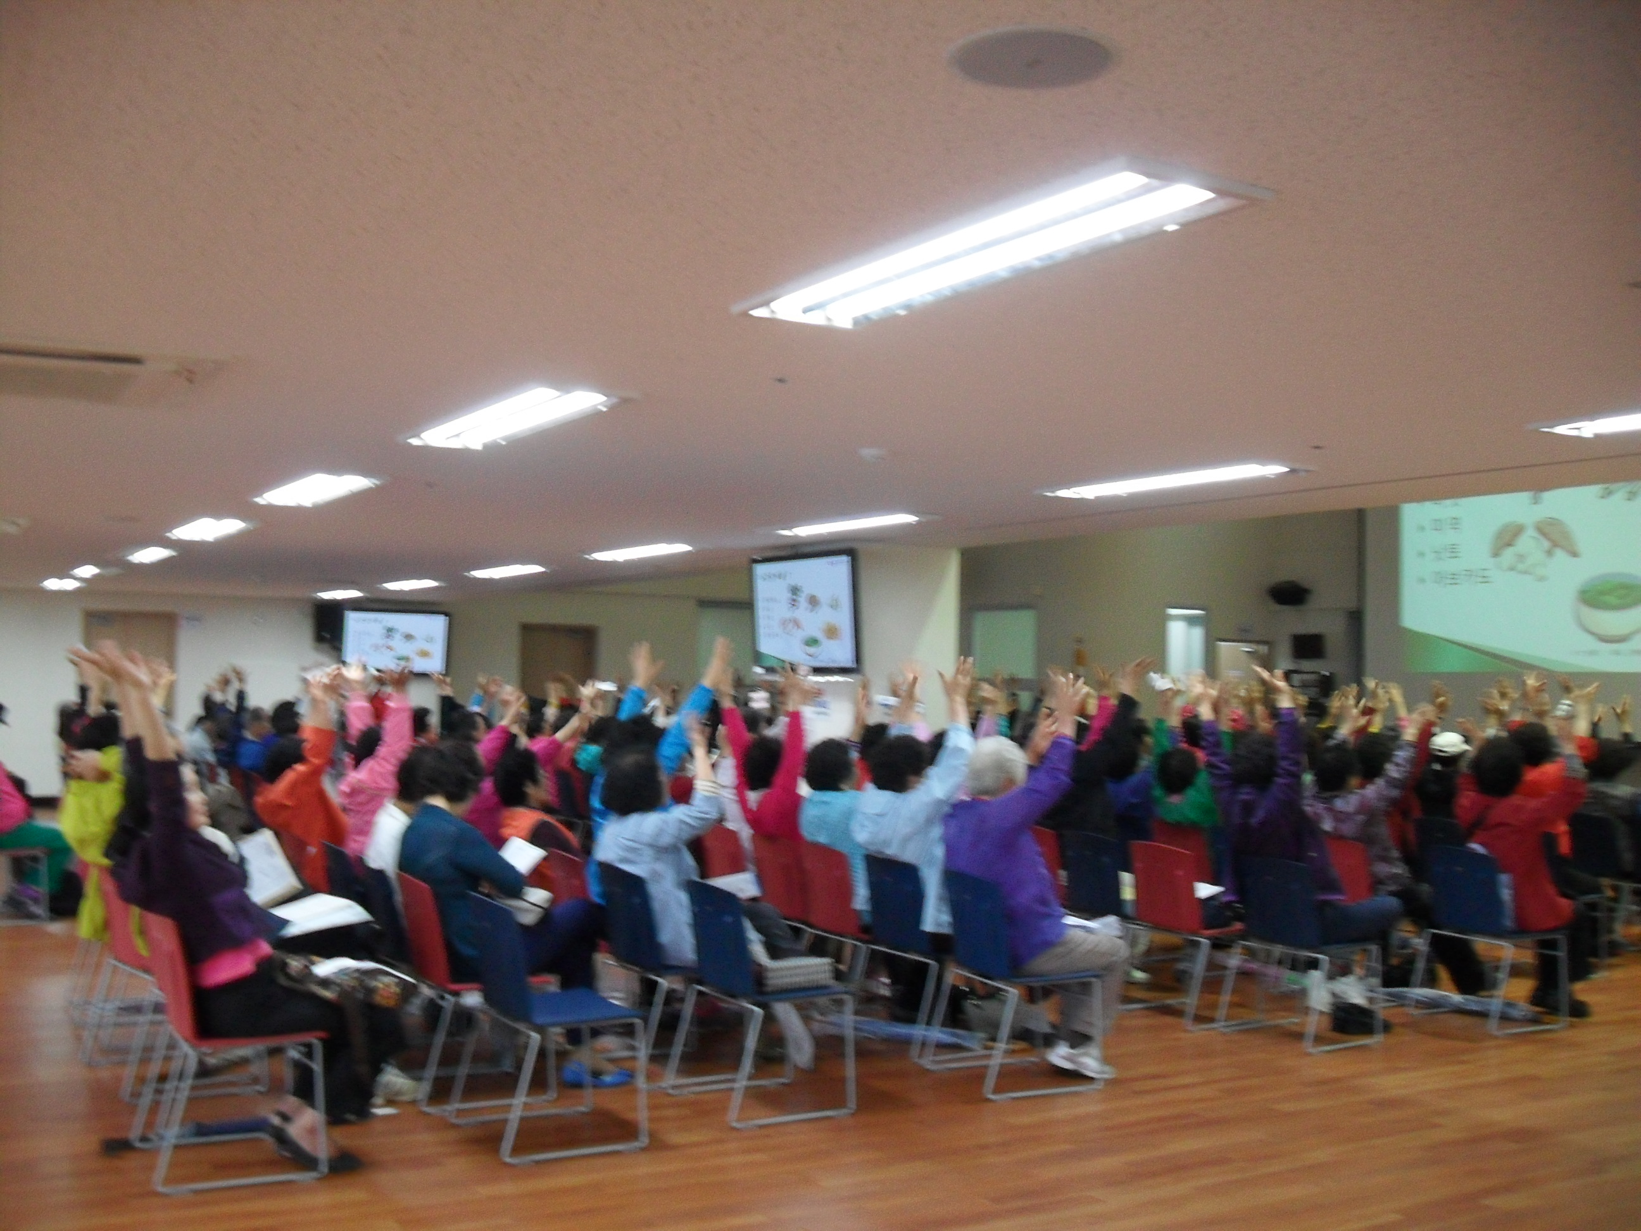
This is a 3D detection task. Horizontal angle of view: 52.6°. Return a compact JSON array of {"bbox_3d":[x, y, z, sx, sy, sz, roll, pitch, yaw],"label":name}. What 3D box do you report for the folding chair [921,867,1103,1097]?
[{"bbox_3d":[0.775,1.433,6.602,0.500,0.799,0.505,2,-2,-23],"label":"folding chair"}]

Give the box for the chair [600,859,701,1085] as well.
[{"bbox_3d":[-0.620,1.426,6.761,0.520,0.810,0.520,3,-3,-34],"label":"chair"}]

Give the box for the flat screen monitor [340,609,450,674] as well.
[{"bbox_3d":[-4.777,0.303,18.651,1.230,0.690,0.090,2,9,-30],"label":"flat screen monitor"}]

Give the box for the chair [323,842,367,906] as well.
[{"bbox_3d":[-1.956,1.412,7.353,0.500,0.799,0.505,2,-2,-30],"label":"chair"}]

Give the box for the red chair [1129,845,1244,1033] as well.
[{"bbox_3d":[1.792,1.532,8.064,0.535,0.800,0.535,3,-3,-31],"label":"red chair"}]

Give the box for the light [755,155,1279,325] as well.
[{"bbox_3d":[0.266,-0.677,3.118,0.308,0.070,1.285,3,-3,-30],"label":"light"}]

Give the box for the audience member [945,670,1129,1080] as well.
[{"bbox_3d":[0.879,1.050,6.734,0.740,1.620,0.550,2,-3,-26],"label":"audience member"}]

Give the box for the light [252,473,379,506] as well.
[{"bbox_3d":[-2.323,-0.575,7.623,0.290,0.080,1.220,3,-3,-32],"label":"light"}]

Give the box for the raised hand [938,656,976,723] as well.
[{"bbox_3d":[0.576,0.312,7.031,0.150,0.270,0.100,5,0,25],"label":"raised hand"}]

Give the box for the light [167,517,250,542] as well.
[{"bbox_3d":[-3.407,-0.493,9.235,0.300,0.070,1.220,2,-2,-30],"label":"light"}]

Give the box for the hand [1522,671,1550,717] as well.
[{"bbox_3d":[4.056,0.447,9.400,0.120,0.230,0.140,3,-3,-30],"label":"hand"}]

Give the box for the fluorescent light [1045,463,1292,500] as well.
[{"bbox_3d":[1.371,-0.537,6.632,0.290,0.080,1.220,3,-3,-32],"label":"fluorescent light"}]

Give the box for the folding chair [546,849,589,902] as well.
[{"bbox_3d":[-0.931,1.443,7.258,0.535,0.800,0.535,3,-3,-30],"label":"folding chair"}]

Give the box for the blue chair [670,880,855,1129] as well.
[{"bbox_3d":[-0.215,1.417,6.211,0.535,0.800,0.535,3,-3,-30],"label":"blue chair"}]

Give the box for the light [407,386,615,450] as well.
[{"bbox_3d":[-0.994,-0.621,5.211,0.308,0.070,1.285,3,-3,-30],"label":"light"}]

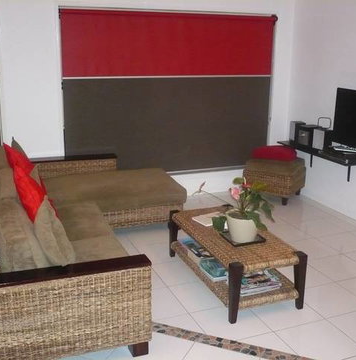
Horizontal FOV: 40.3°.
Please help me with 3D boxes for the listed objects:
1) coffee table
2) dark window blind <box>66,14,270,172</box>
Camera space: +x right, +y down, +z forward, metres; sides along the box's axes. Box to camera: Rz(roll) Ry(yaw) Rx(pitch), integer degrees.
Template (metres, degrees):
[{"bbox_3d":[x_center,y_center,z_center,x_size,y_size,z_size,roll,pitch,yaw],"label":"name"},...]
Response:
[{"bbox_3d":[0.396,0.558,3.636,0.574,0.412,1.079,-5,17,-20],"label":"coffee table"},{"bbox_3d":[-0.009,-0.901,5.309,2.453,1.757,0.070,-6,17,-22],"label":"dark window blind"}]

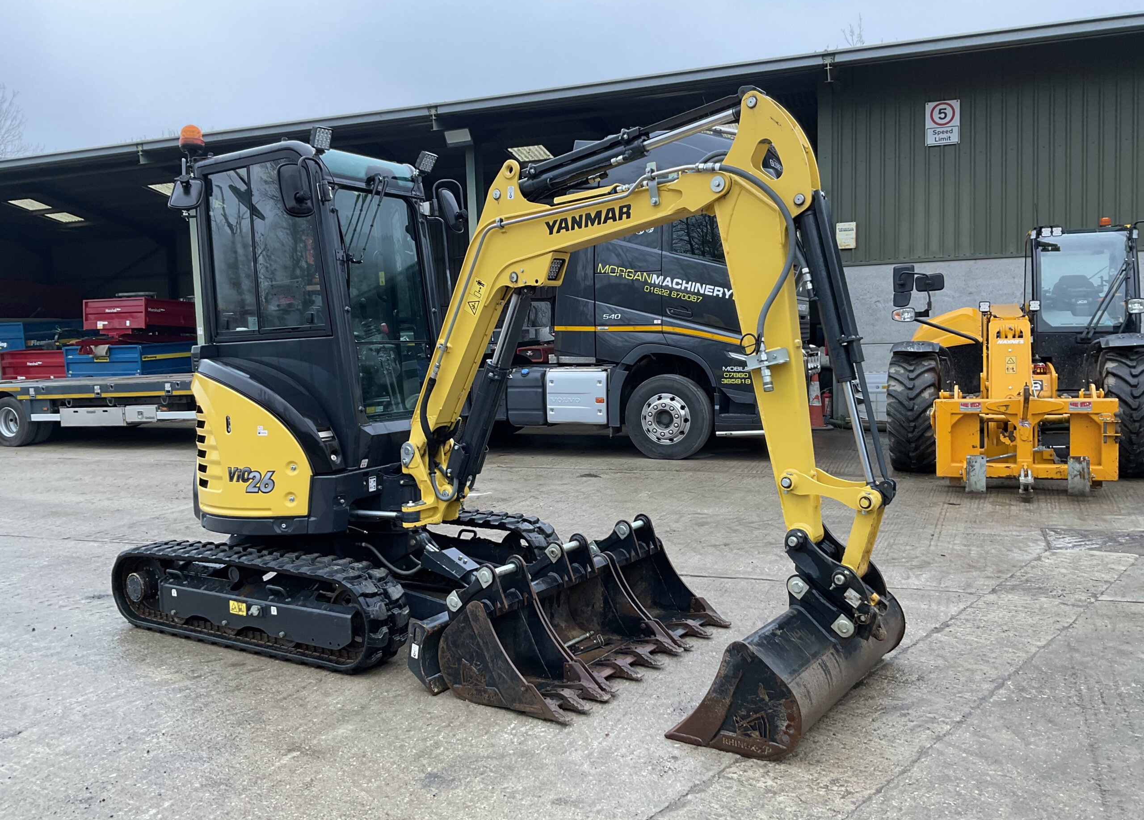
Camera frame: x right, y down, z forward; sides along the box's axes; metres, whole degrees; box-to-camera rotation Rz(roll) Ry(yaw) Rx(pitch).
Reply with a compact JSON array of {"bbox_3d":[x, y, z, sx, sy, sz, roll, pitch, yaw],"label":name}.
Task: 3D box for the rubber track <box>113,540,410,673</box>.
[{"bbox_3d":[-1.605,0.942,4.774,1.897,0.454,0.256,1,5,32],"label":"rubber track"}]

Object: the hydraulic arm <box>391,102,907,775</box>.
[{"bbox_3d":[0.187,-0.070,4.218,2.410,2.440,1.220,1,5,32],"label":"hydraulic arm"}]

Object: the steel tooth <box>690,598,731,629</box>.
[{"bbox_3d":[0.692,1.029,4.849,0.220,0.130,0.065,1,5,34],"label":"steel tooth"}]

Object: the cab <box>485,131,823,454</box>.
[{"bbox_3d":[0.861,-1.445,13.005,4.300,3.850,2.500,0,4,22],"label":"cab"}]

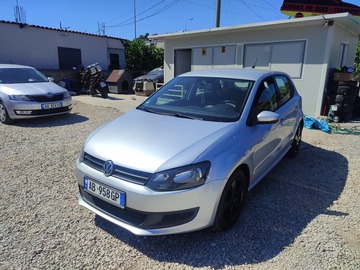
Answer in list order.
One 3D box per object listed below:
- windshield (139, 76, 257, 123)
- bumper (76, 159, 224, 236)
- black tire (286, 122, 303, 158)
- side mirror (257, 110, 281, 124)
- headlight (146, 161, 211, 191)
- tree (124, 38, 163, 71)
[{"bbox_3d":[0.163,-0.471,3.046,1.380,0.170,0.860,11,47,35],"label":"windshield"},{"bbox_3d":[-0.488,0.484,2.382,1.660,0.500,0.550,11,19,35],"label":"bumper"},{"bbox_3d":[1.873,0.068,4.353,0.190,0.600,0.600,11,19,35],"label":"black tire"},{"bbox_3d":[0.916,-0.191,2.708,0.220,0.145,0.130,11,19,35],"label":"side mirror"},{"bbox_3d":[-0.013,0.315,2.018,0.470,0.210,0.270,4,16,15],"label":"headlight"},{"bbox_3d":[-2.387,-4.843,17.116,2.900,3.100,2.400,-2,16,-7],"label":"tree"}]

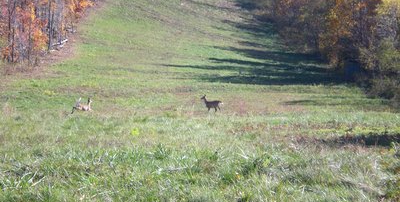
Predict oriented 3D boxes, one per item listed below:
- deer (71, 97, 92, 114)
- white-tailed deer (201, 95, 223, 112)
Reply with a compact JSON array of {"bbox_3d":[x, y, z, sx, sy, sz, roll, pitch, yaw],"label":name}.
[{"bbox_3d":[-7.339,0.330,82.000,1.420,1.060,0.400,0,0,0],"label":"deer"},{"bbox_3d":[0.750,0.228,81.000,1.400,1.200,0.400,0,0,10],"label":"white-tailed deer"}]

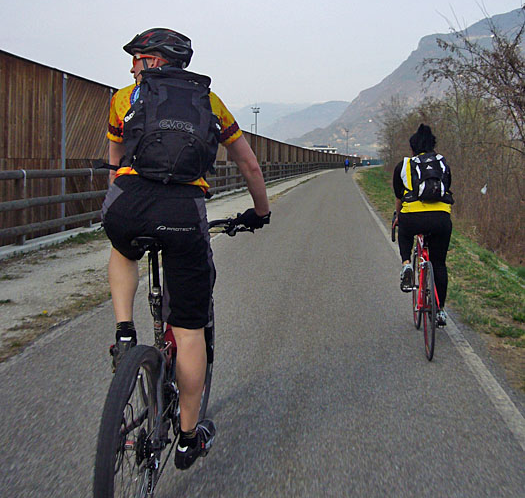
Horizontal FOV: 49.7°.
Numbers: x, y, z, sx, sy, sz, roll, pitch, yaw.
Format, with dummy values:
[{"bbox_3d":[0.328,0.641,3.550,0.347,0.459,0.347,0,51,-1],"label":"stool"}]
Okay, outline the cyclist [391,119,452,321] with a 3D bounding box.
[{"bbox_3d":[1.210,-0.170,4.250,0.480,1.520,0.880,1,7,10],"label":"cyclist"}]

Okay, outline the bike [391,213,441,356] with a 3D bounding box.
[{"bbox_3d":[1.215,0.225,4.280,0.450,0.960,1.640,1,7,10],"label":"bike"}]

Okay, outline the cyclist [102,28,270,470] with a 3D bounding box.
[{"bbox_3d":[-0.365,-0.030,2.430,0.680,1.710,0.900,1,7,9],"label":"cyclist"}]

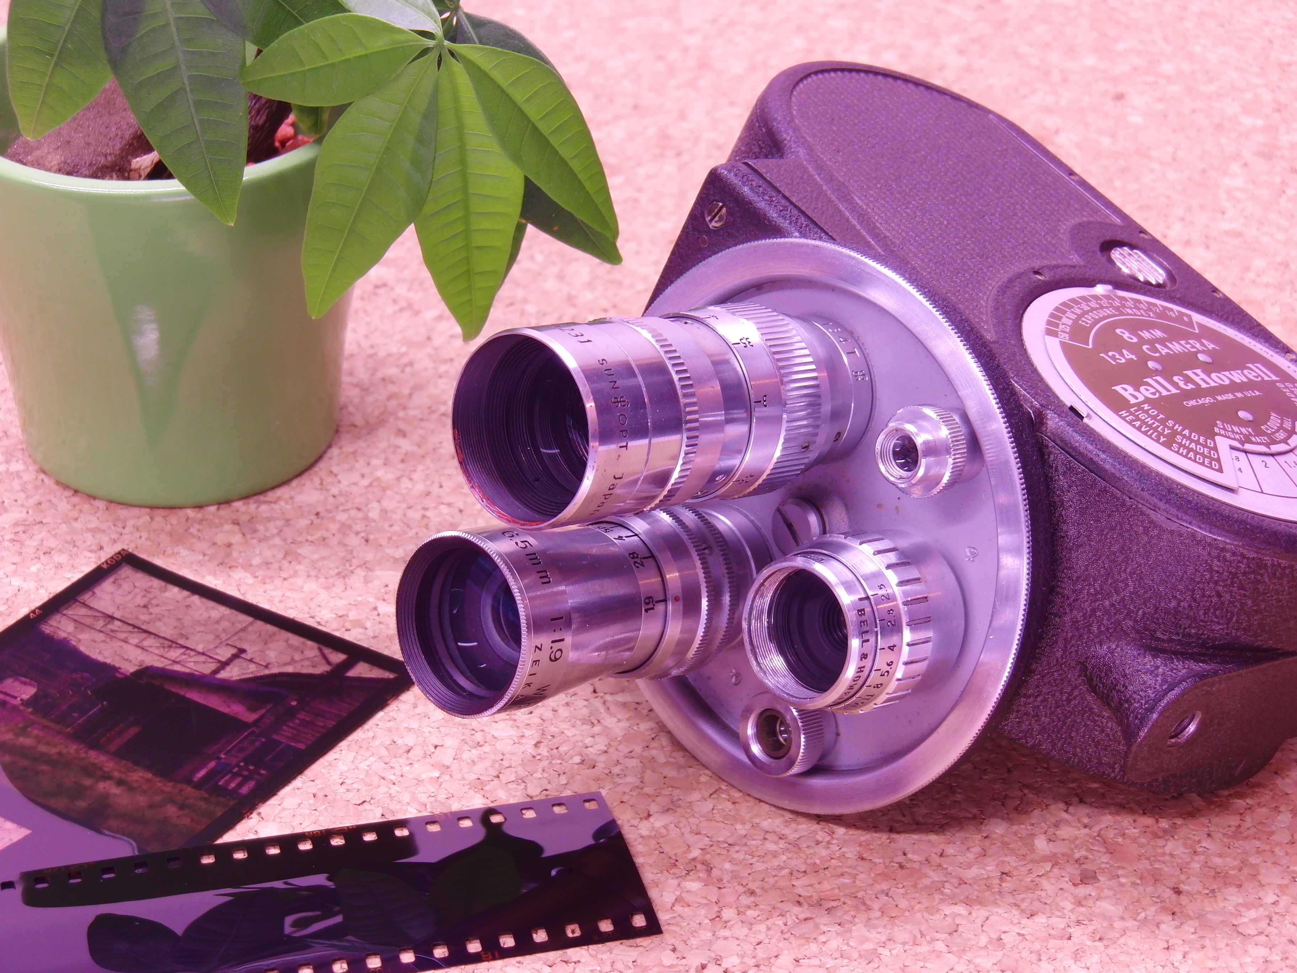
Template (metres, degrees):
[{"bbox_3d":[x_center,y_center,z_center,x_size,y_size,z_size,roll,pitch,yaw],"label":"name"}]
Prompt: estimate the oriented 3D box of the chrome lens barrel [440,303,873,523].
[{"bbox_3d":[0.004,-0.011,0.466,0.027,0.027,0.060,28,24,37],"label":"chrome lens barrel"}]

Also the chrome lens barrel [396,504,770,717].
[{"bbox_3d":[-0.008,0.016,0.484,0.027,0.027,0.054,28,24,37],"label":"chrome lens barrel"}]

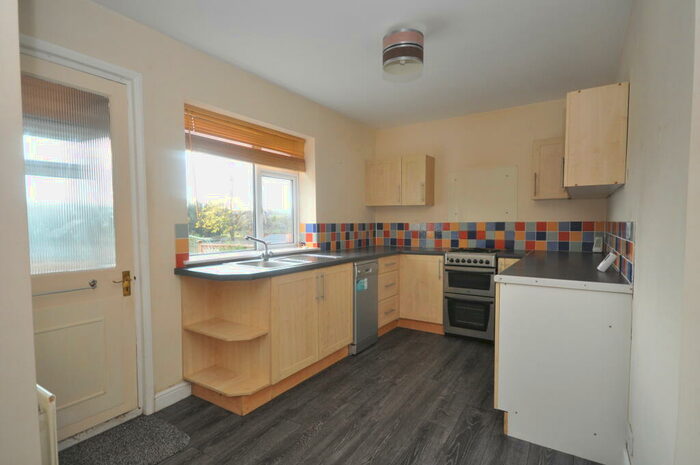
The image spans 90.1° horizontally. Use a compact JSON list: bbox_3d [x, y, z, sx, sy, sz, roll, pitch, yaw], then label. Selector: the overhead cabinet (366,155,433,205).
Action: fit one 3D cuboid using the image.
[{"bbox_3d":[0.625,-0.622,4.435,0.821,0.597,0.311,1,2,33],"label":"overhead cabinet"}]

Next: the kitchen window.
[{"bbox_3d":[-0.913,-0.379,3.188,0.180,1.130,1.435,1,2,33],"label":"kitchen window"}]

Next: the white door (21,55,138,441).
[{"bbox_3d":[-1.595,0.115,1.876,0.055,2.027,0.790,1,2,33],"label":"white door"}]

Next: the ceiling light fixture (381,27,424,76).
[{"bbox_3d":[0.373,-1.246,2.434,0.280,0.190,0.280,0,1,0],"label":"ceiling light fixture"}]

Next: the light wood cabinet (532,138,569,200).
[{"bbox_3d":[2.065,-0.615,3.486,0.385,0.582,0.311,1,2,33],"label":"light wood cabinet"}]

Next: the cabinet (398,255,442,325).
[{"bbox_3d":[0.939,0.604,4.080,0.499,0.738,0.585,1,2,33],"label":"cabinet"}]

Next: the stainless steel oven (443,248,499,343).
[{"bbox_3d":[1.360,0.646,3.771,0.494,0.895,0.600,1,2,33],"label":"stainless steel oven"}]

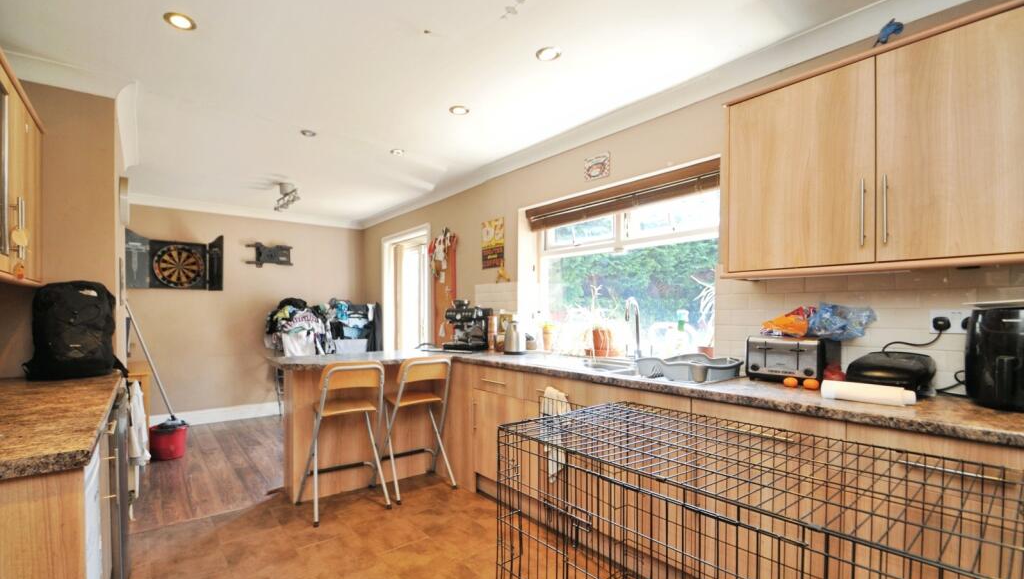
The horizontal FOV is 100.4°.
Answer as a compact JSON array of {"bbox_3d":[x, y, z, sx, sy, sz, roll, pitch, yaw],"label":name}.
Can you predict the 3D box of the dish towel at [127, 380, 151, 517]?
[{"bbox_3d":[-1.901,0.778,2.178,0.080,0.640,0.300,2,-4,-41],"label":"dish towel"}]

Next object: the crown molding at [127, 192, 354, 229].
[{"bbox_3d":[-3.027,-0.904,5.066,2.500,0.100,0.100,2,-4,-41],"label":"crown molding"}]

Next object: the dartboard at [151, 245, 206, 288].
[{"bbox_3d":[-3.544,-0.242,4.544,0.450,0.450,0.045,1,-2,-41],"label":"dartboard"}]

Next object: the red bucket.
[{"bbox_3d":[-2.905,1.298,3.620,0.280,0.260,0.280,1,-2,-41],"label":"red bucket"}]

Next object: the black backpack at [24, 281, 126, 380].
[{"bbox_3d":[-2.059,0.186,2.021,0.310,0.460,0.220,1,-2,-41],"label":"black backpack"}]

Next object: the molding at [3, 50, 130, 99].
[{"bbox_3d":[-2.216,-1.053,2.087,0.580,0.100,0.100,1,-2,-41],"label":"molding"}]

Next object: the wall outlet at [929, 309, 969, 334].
[{"bbox_3d":[1.621,0.120,1.551,0.014,0.087,0.146,2,-4,-41],"label":"wall outlet"}]

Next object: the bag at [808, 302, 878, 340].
[{"bbox_3d":[1.302,0.131,1.688,0.150,0.150,0.220,1,-2,-41],"label":"bag"}]

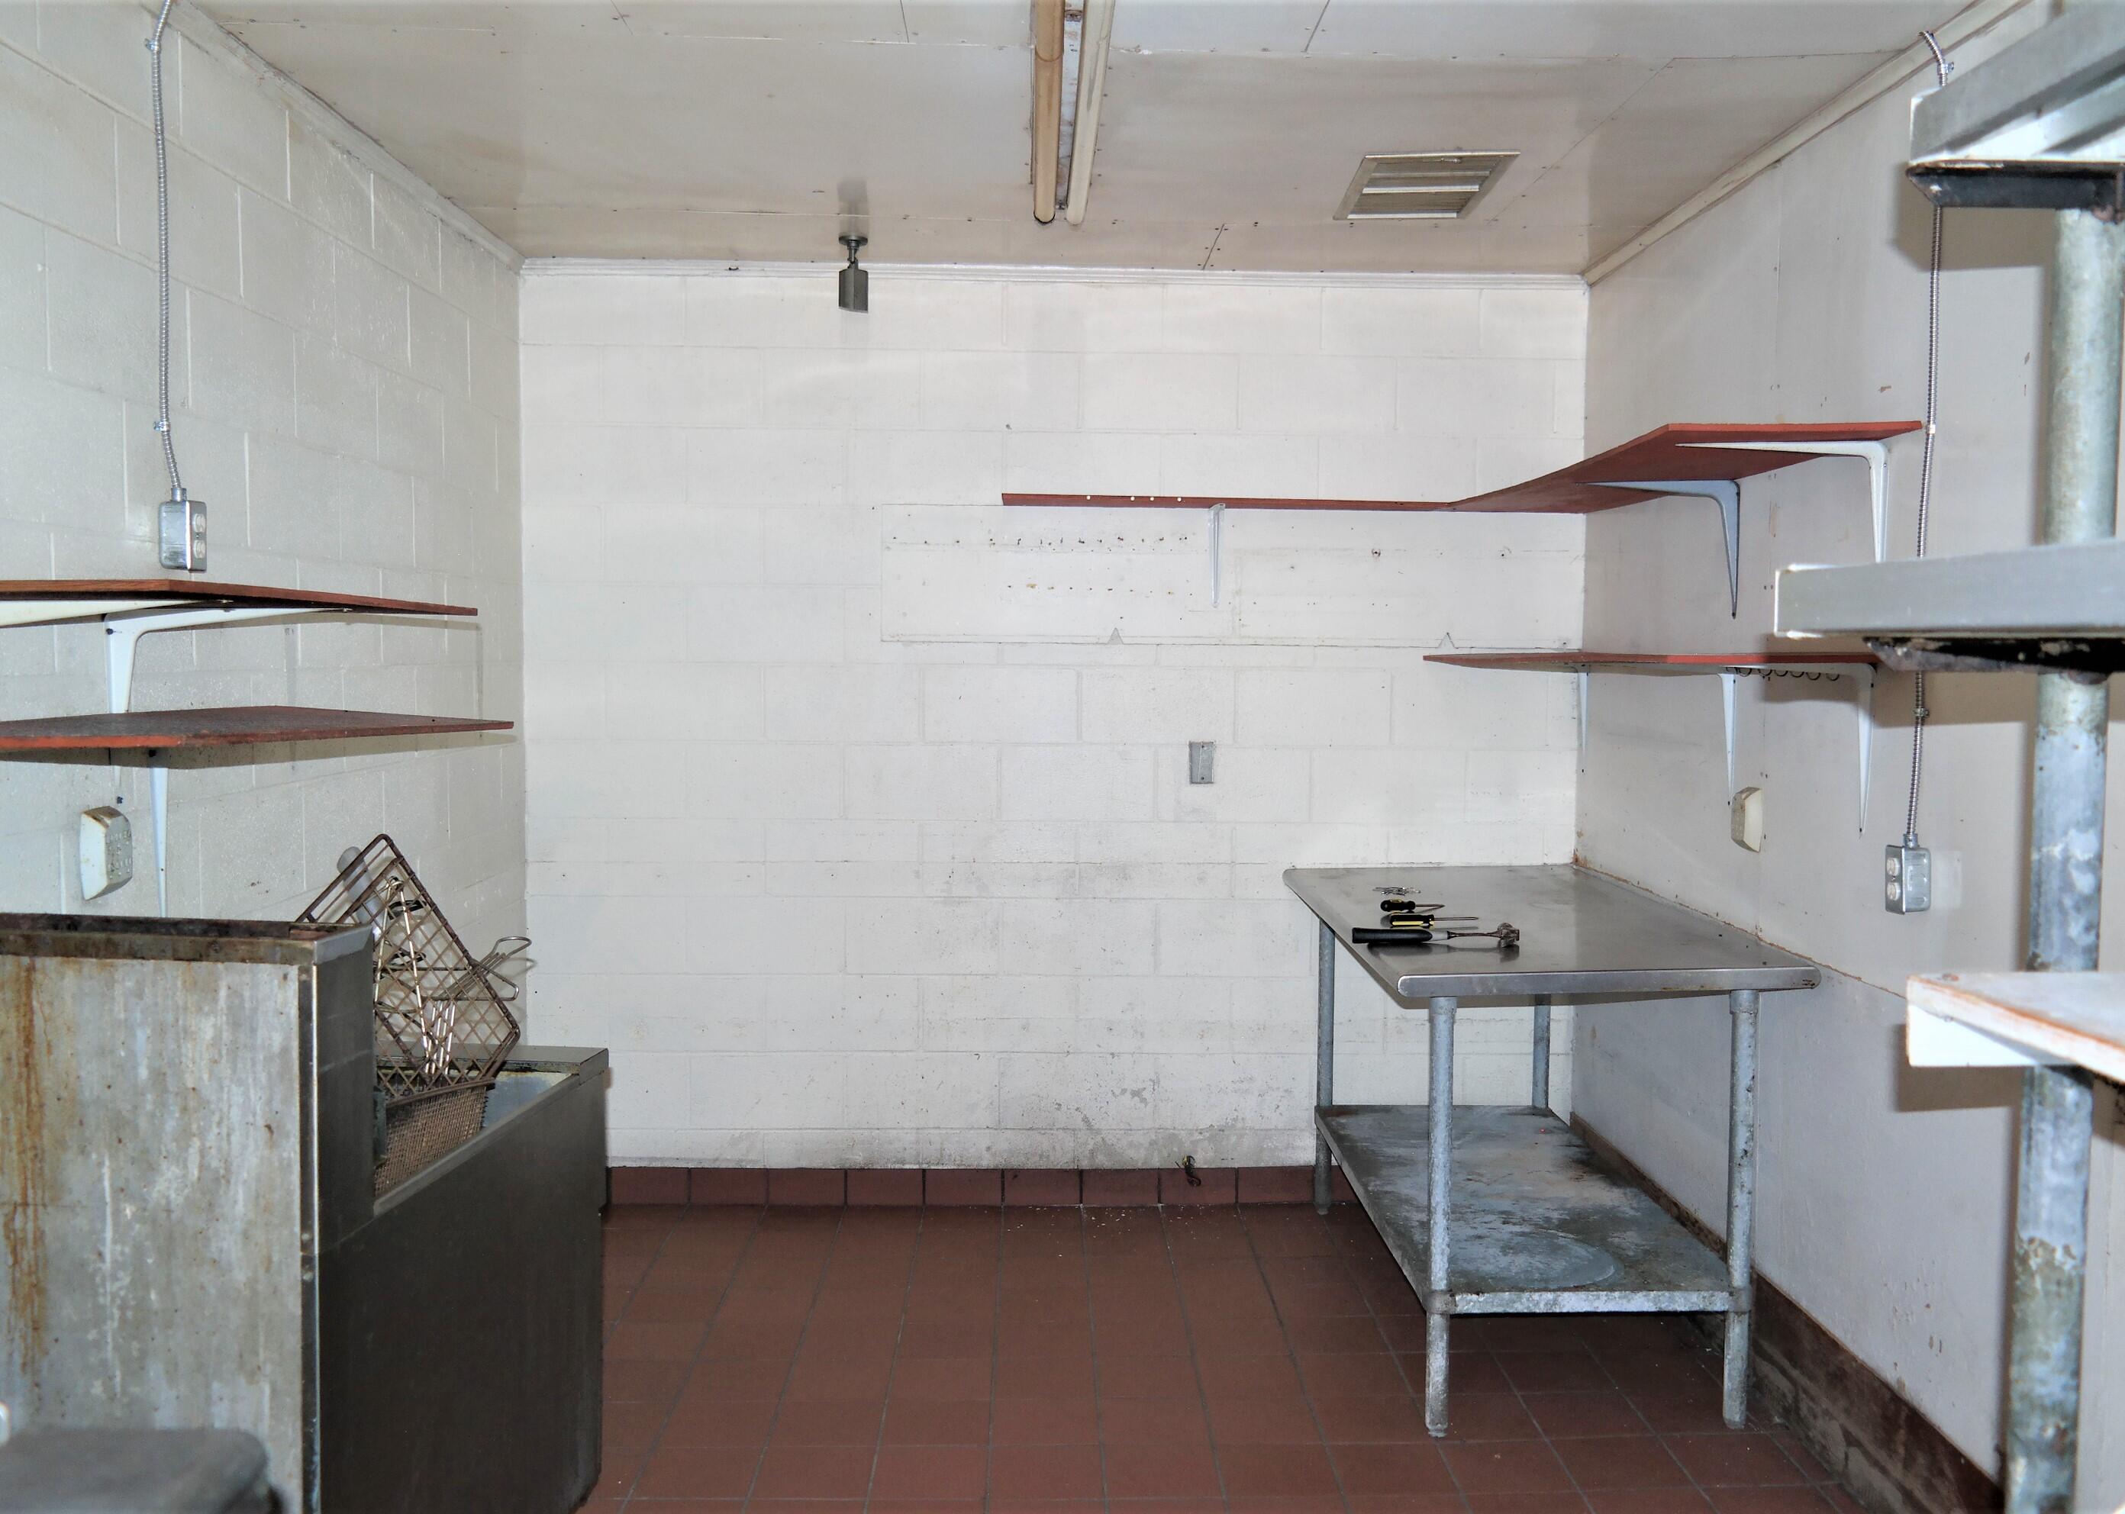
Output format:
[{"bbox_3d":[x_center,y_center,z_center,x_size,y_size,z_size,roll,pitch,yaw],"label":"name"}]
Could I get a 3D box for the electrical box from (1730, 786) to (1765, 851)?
[{"bbox_3d":[1.355,0.122,3.379,0.036,0.128,0.088,0,3,-1],"label":"electrical box"}]

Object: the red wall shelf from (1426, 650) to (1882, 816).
[{"bbox_3d":[1.171,-0.072,3.646,0.390,0.300,1.590,0,3,-1],"label":"red wall shelf"}]

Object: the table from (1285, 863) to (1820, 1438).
[{"bbox_3d":[0.948,0.773,3.724,0.752,0.884,1.510,0,3,-1],"label":"table"}]

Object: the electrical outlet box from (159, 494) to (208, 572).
[{"bbox_3d":[-1.323,-0.334,2.565,0.051,0.106,0.056,0,3,-1],"label":"electrical outlet box"}]

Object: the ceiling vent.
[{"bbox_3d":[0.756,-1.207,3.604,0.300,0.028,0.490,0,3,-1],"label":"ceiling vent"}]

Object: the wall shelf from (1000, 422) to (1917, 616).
[{"bbox_3d":[0.619,-0.451,3.577,1.500,0.300,1.675,0,3,-1],"label":"wall shelf"}]

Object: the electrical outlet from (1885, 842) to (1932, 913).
[{"bbox_3d":[1.362,0.194,2.741,0.048,0.106,0.058,0,3,-1],"label":"electrical outlet"}]

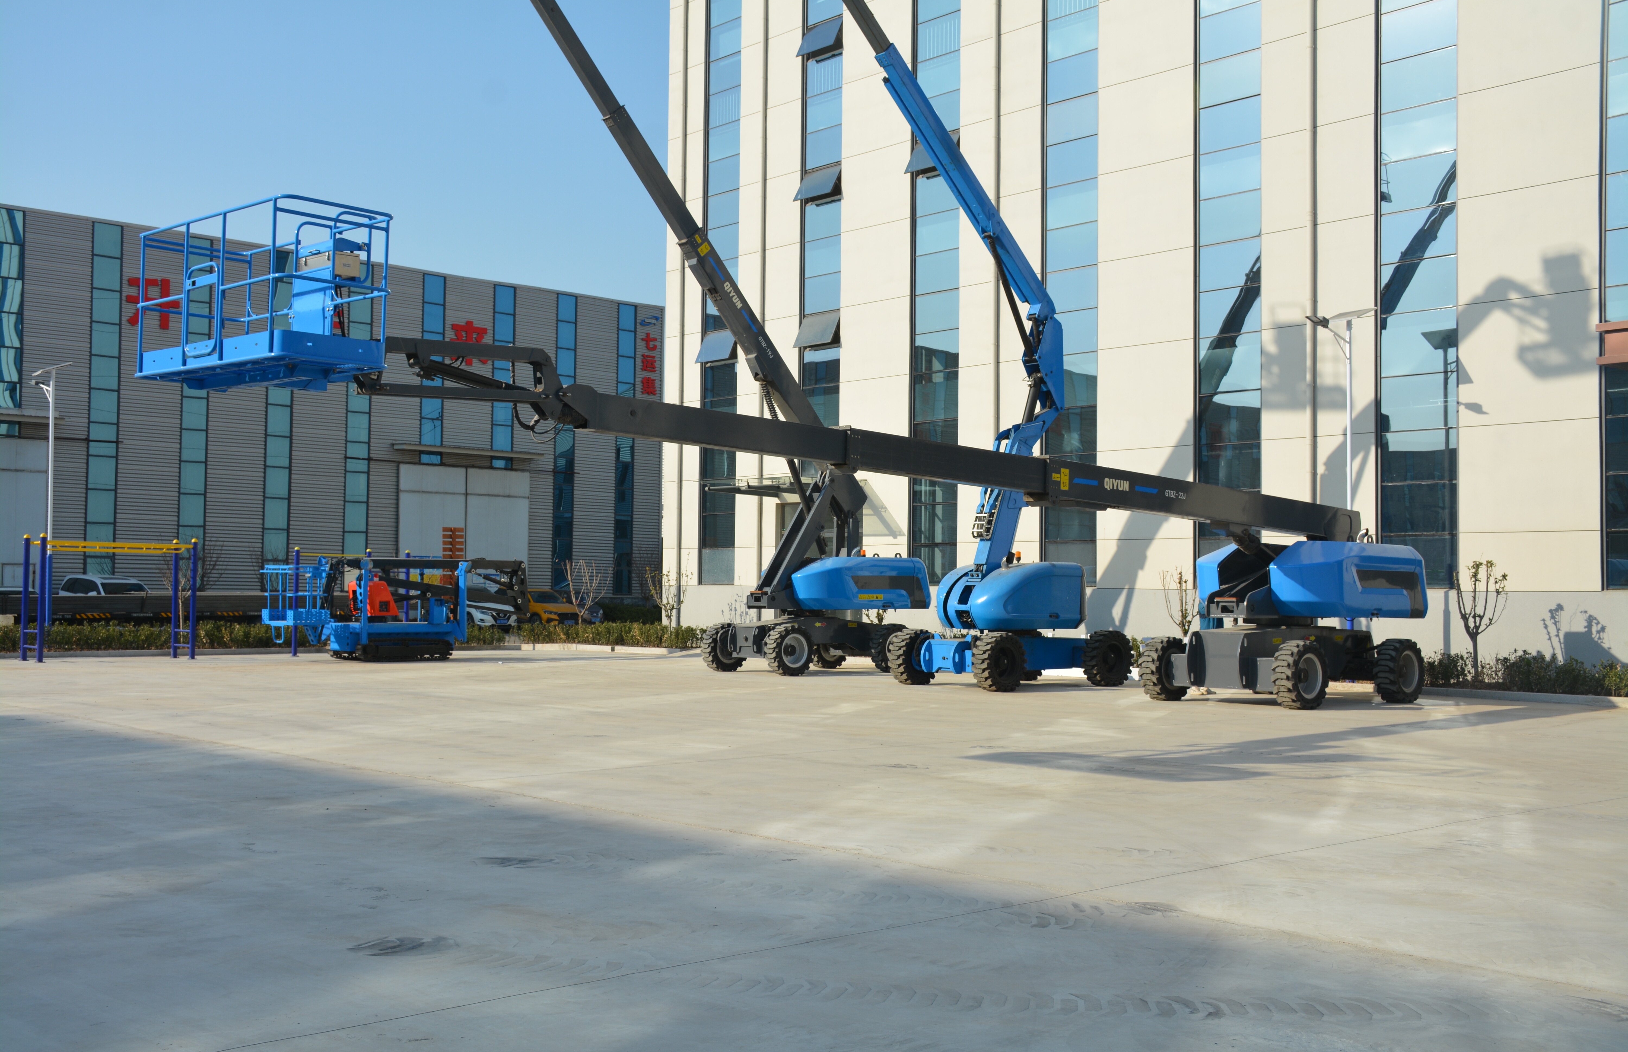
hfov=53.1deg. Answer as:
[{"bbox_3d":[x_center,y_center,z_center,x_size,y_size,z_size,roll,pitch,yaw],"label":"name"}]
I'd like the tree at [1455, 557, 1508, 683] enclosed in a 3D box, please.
[{"bbox_3d":[10.435,1.541,25.507,0.870,2.046,0.850,0,-2,5],"label":"tree"}]

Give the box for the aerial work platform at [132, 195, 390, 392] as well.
[{"bbox_3d":[-4.724,-1.865,13.845,2.400,1.363,1.020,-1,-3,43],"label":"aerial work platform"}]

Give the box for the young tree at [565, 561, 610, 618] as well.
[{"bbox_3d":[-5.702,1.905,40.617,1.130,2.160,1.100,1,-2,-8],"label":"young tree"}]

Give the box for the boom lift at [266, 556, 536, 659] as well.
[{"bbox_3d":[-8.642,1.734,34.689,5.903,2.198,1.550,3,-3,-43],"label":"boom lift"}]

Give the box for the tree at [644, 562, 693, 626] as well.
[{"bbox_3d":[-3.667,1.965,40.930,1.250,2.107,1.200,1,-2,-5],"label":"tree"}]

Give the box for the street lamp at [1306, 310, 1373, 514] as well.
[{"bbox_3d":[8.542,-0.493,26.606,1.600,6.177,1.000,3,-3,-42],"label":"street lamp"}]

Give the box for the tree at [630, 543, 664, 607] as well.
[{"bbox_3d":[-6.057,2.175,58.958,1.200,3.062,1.150,1,-2,-6],"label":"tree"}]

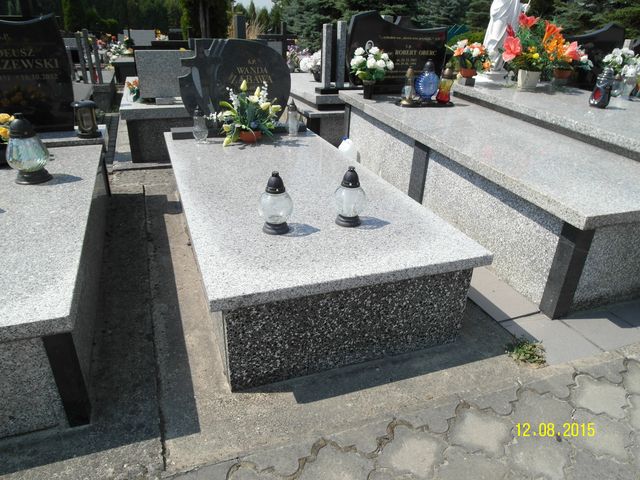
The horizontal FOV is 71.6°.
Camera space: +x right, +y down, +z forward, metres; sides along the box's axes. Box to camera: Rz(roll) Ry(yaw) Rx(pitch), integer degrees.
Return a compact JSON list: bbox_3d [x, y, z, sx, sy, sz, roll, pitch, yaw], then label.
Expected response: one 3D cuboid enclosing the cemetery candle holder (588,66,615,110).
[{"bbox_3d":[2.283,-1.225,3.560,0.140,0.299,0.150,-17,33,-35],"label":"cemetery candle holder"}]

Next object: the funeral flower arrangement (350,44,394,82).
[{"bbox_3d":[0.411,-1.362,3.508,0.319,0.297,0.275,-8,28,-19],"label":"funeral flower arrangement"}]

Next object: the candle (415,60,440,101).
[{"bbox_3d":[1.012,-1.489,4.140,0.220,0.354,0.200,-7,28,-20],"label":"candle"}]

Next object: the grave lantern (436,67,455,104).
[{"bbox_3d":[1.003,-1.232,3.527,0.116,0.268,0.116,-8,28,-19],"label":"grave lantern"}]

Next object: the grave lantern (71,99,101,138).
[{"bbox_3d":[-1.440,-0.745,2.725,0.154,0.214,0.143,-8,28,-19],"label":"grave lantern"}]

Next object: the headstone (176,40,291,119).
[{"bbox_3d":[-0.585,-1.097,3.128,0.803,0.594,0.121,-8,28,-19],"label":"headstone"}]

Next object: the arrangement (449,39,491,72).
[{"bbox_3d":[1.269,-1.564,3.776,0.319,0.286,0.275,-8,28,-19],"label":"arrangement"}]

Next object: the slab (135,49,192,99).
[{"bbox_3d":[-1.162,-1.411,3.795,0.731,0.375,0.085,-7,25,-20],"label":"slab"}]

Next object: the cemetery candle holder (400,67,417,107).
[{"bbox_3d":[0.785,-1.365,3.920,0.125,0.306,0.125,-7,28,-20],"label":"cemetery candle holder"}]

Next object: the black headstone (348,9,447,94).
[{"bbox_3d":[0.749,-1.823,4.357,1.057,0.725,0.110,-5,28,-17],"label":"black headstone"}]

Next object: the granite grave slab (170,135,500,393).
[{"bbox_3d":[-0.224,-0.179,2.561,1.100,0.383,2.233,-7,28,-20],"label":"granite grave slab"}]

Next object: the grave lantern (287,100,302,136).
[{"bbox_3d":[-0.195,-0.912,3.312,0.085,0.257,0.085,-7,28,-20],"label":"grave lantern"}]

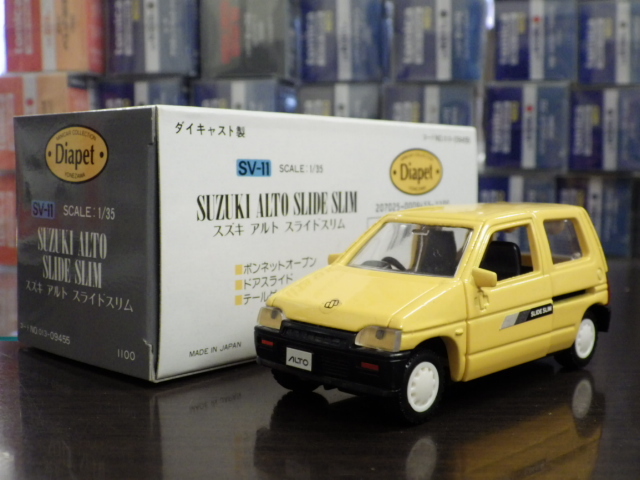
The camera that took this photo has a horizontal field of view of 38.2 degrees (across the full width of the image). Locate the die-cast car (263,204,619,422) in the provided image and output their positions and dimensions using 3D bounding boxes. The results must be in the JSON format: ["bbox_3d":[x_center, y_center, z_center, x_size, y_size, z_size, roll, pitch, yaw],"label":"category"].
[{"bbox_3d":[0.030,0.013,0.218,0.047,0.041,0.092,6,8,44],"label":"die-cast car"}]

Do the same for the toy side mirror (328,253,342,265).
[{"bbox_3d":[0.004,0.005,0.221,0.005,0.004,0.002,6,8,44],"label":"toy side mirror"}]

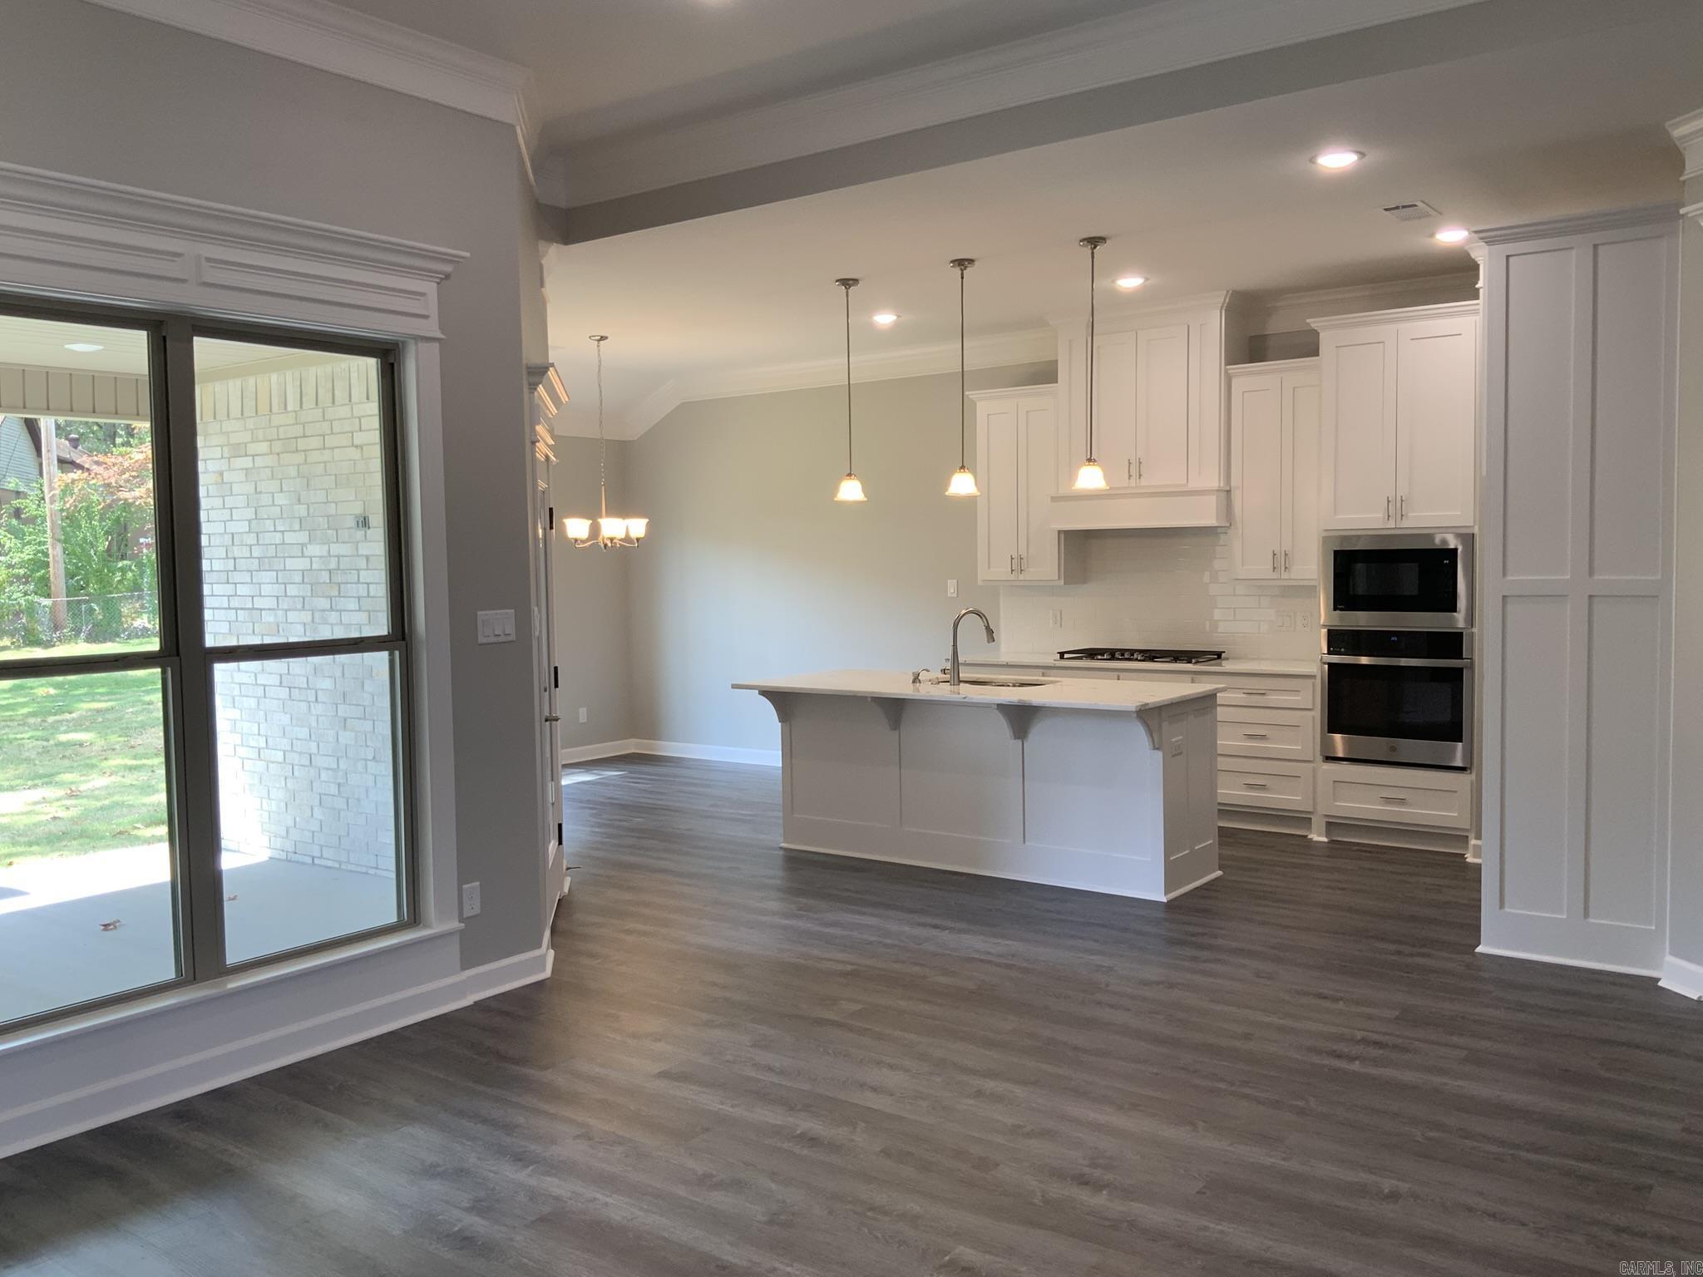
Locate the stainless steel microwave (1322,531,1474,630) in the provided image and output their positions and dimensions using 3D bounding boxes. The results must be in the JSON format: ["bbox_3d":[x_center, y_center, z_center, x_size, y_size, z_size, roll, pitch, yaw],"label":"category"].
[{"bbox_3d":[2.949,-0.308,7.564,0.762,0.482,0.473,2,4,37],"label":"stainless steel microwave"}]

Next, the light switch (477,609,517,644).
[{"bbox_3d":[-1.296,-0.043,5.213,0.014,0.118,0.170,2,4,37],"label":"light switch"}]

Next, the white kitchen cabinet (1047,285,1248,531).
[{"bbox_3d":[1.798,-1.308,8.508,1.118,1.309,0.544,2,4,37],"label":"white kitchen cabinet"}]

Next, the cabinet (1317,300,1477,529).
[{"bbox_3d":[2.959,-1.134,7.578,0.846,1.116,0.665,2,4,37],"label":"cabinet"}]

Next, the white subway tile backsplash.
[{"bbox_3d":[1.907,-0.272,8.848,2.275,0.792,0.030,2,4,36],"label":"white subway tile backsplash"}]

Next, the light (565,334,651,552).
[{"bbox_3d":[-1.635,-1.272,9.338,0.554,1.367,0.554,-1,4,0],"label":"light"}]

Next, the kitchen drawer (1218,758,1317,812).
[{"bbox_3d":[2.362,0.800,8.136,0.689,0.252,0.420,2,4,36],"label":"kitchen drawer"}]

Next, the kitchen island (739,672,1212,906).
[{"bbox_3d":[0.610,0.699,7.247,2.311,0.920,1.057,2,4,37],"label":"kitchen island"}]

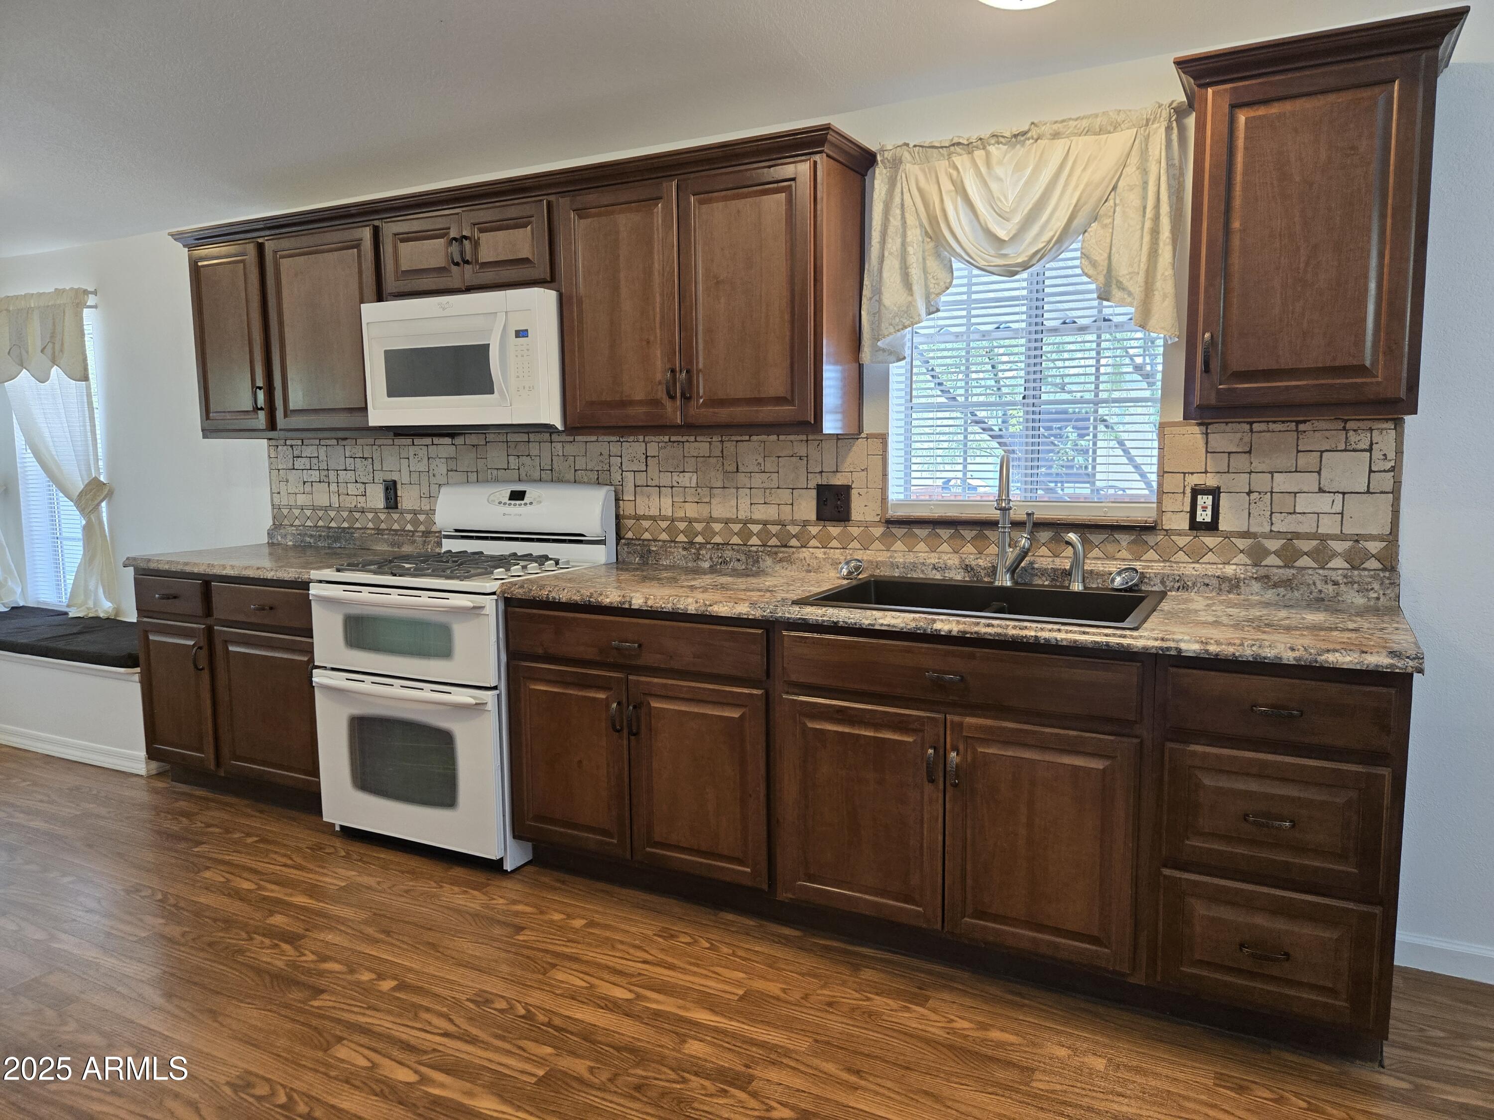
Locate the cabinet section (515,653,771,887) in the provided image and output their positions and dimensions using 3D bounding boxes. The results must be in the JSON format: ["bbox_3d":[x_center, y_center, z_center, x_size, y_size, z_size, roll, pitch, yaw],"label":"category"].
[{"bbox_3d":[-0.196,0.573,3.068,0.885,0.565,0.570,3,7,27],"label":"cabinet section"}]

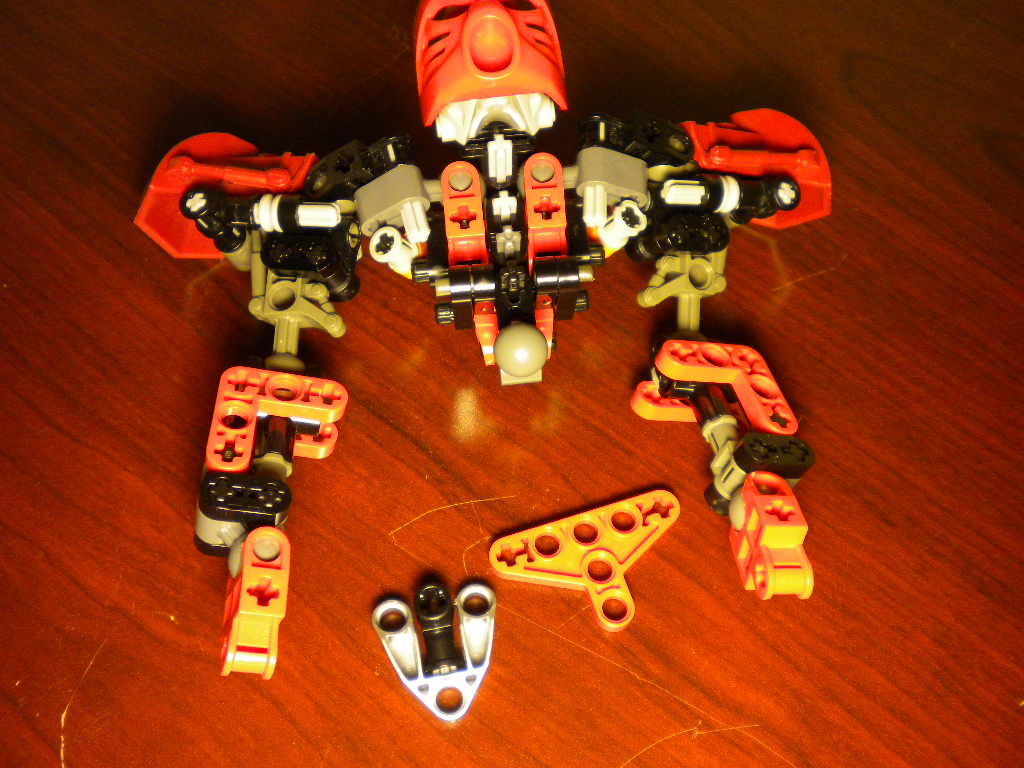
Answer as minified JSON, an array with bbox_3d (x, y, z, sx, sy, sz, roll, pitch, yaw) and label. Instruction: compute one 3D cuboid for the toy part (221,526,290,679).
[{"bbox_3d":[-0.047,0.041,0.190,0.008,0.016,0.026,9,67,-22],"label":"toy part"}]

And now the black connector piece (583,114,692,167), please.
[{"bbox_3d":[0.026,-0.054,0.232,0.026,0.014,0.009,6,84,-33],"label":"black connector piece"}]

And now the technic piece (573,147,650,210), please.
[{"bbox_3d":[0.021,-0.041,0.211,0.016,0.008,0.008,12,68,-22],"label":"technic piece"}]

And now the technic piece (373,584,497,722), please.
[{"bbox_3d":[-0.013,0.050,0.192,0.024,0.009,0.025,-10,64,-7],"label":"technic piece"}]

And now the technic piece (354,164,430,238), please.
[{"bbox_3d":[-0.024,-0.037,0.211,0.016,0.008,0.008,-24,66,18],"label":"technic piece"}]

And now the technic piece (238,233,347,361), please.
[{"bbox_3d":[-0.043,-0.017,0.207,0.020,0.009,0.030,-5,62,-3],"label":"technic piece"}]

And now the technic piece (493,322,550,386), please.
[{"bbox_3d":[0.002,-0.006,0.201,0.010,0.013,0.011,0,62,-1],"label":"technic piece"}]

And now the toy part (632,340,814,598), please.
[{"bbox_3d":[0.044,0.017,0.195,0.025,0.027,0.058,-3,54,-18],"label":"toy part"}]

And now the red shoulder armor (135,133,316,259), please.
[{"bbox_3d":[-0.063,-0.042,0.231,0.037,0.016,0.025,3,62,0],"label":"red shoulder armor"}]

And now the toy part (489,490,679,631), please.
[{"bbox_3d":[0.017,0.037,0.201,0.040,0.004,0.024,-15,63,-9],"label":"toy part"}]

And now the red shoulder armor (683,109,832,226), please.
[{"bbox_3d":[0.054,-0.048,0.230,0.034,0.021,0.028,1,64,-2],"label":"red shoulder armor"}]

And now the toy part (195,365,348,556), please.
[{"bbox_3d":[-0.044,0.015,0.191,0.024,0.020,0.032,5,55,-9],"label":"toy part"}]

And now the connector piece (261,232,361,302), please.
[{"bbox_3d":[-0.041,-0.024,0.209,0.020,0.009,0.011,0,62,-1],"label":"connector piece"}]

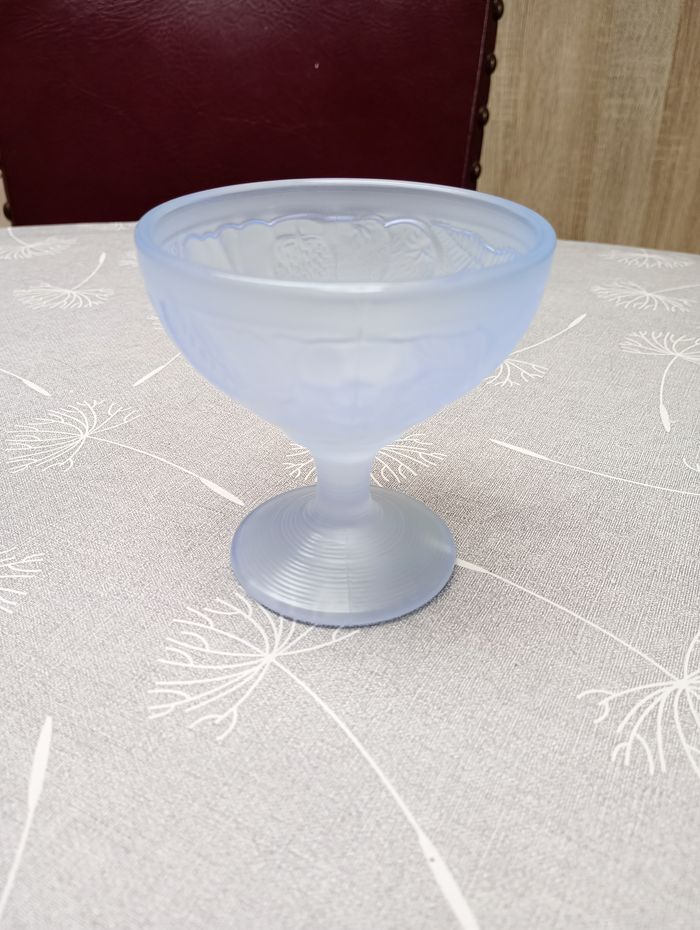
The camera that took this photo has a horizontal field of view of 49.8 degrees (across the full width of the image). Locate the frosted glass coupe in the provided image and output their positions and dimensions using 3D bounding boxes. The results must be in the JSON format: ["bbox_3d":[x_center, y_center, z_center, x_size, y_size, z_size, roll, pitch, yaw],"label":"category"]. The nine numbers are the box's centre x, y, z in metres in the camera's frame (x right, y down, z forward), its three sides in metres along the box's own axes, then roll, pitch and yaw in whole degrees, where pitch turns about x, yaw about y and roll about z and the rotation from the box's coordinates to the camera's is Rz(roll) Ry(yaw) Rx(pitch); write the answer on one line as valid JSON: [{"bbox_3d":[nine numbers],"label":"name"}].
[{"bbox_3d":[-0.001,-0.017,0.215,0.102,0.102,0.102,1,32,0],"label":"frosted glass coupe"}]

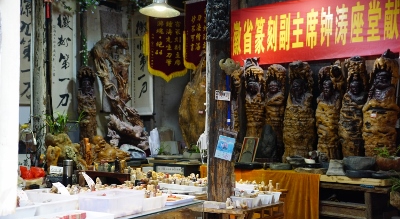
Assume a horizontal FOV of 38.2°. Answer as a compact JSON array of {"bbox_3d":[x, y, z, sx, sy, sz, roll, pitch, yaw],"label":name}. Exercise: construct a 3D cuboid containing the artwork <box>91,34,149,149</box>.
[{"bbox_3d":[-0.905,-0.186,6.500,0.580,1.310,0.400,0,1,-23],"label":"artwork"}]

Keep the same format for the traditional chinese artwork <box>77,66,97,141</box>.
[{"bbox_3d":[-1.247,-0.038,6.350,0.210,0.870,0.210,0,1,-23],"label":"traditional chinese artwork"}]

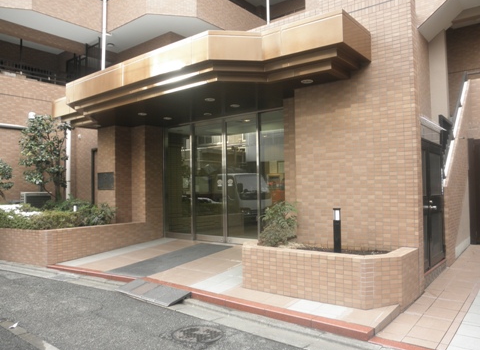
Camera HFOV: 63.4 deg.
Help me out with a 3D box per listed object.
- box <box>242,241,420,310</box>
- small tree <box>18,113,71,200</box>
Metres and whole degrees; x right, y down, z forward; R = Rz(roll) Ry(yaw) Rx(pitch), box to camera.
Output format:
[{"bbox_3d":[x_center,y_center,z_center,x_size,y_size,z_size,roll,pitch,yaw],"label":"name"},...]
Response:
[{"bbox_3d":[1.147,1.211,5.030,2.000,0.560,1.120,-3,-2,39],"label":"box"},{"bbox_3d":[-4.603,-0.143,9.189,1.250,2.560,1.200,-3,-2,39],"label":"small tree"}]

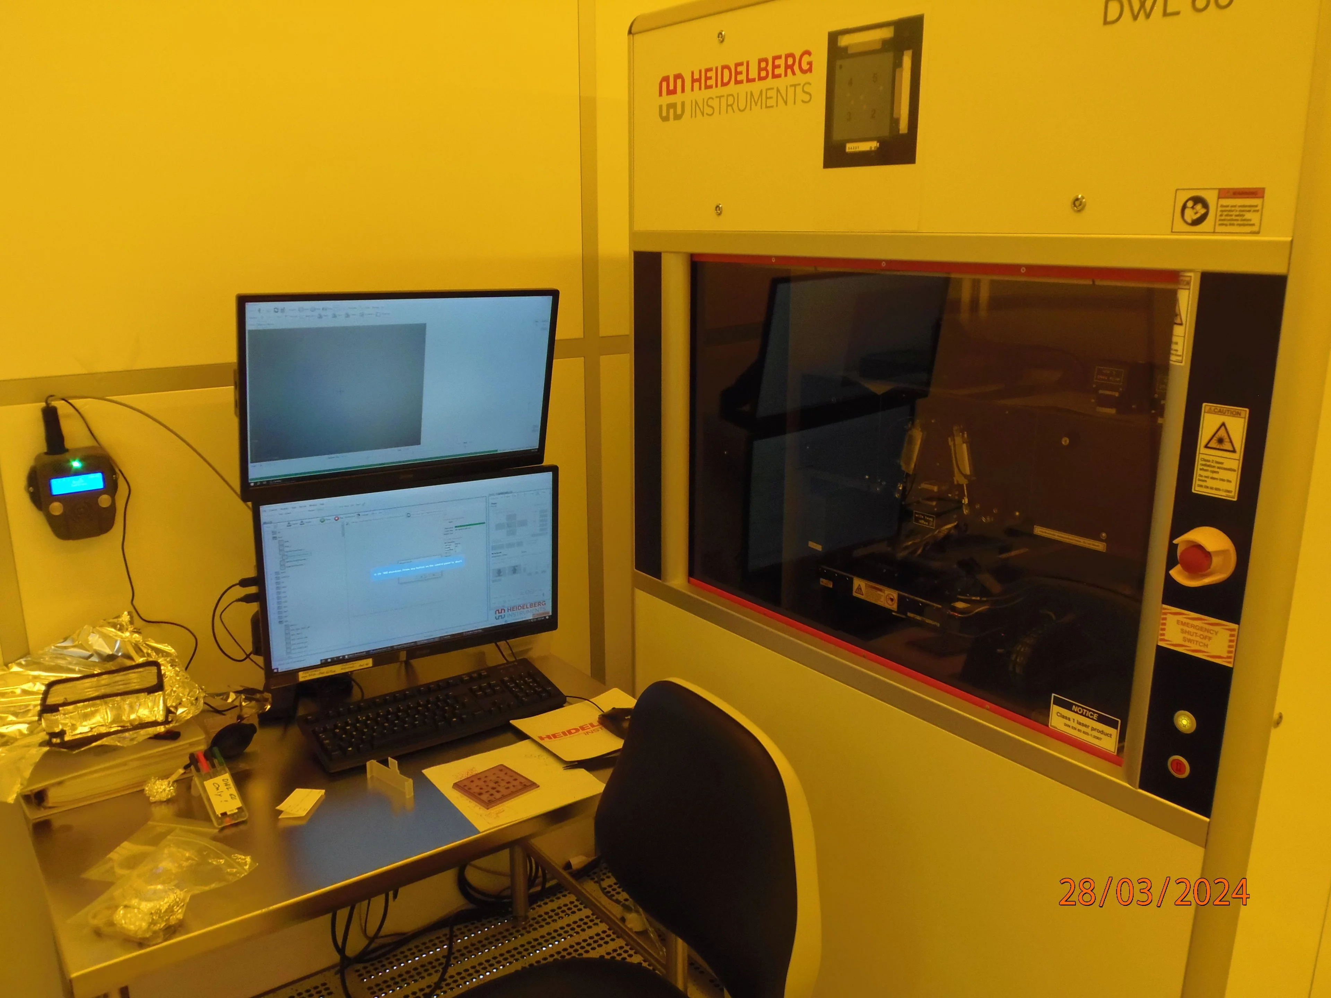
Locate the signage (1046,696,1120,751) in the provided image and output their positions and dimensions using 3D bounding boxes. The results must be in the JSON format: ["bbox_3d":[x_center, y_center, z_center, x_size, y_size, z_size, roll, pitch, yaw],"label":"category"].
[{"bbox_3d":[0.608,0.327,1.452,0.004,0.054,0.105,-12,19,-37],"label":"signage"}]

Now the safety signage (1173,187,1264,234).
[{"bbox_3d":[0.642,-0.335,1.163,0.004,0.050,0.100,-12,19,-37],"label":"safety signage"}]

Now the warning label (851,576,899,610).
[{"bbox_3d":[0.399,0.180,1.899,0.004,0.039,0.107,-12,19,-37],"label":"warning label"}]

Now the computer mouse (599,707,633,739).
[{"bbox_3d":[-0.063,0.403,1.827,0.113,0.038,0.063,14,20,41],"label":"computer mouse"}]

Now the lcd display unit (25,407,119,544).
[{"bbox_3d":[-0.919,-0.042,1.550,0.118,0.205,0.060,-10,18,-32],"label":"lcd display unit"}]

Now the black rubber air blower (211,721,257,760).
[{"bbox_3d":[-0.746,0.417,1.712,0.057,0.057,0.120,5,16,19],"label":"black rubber air blower"}]

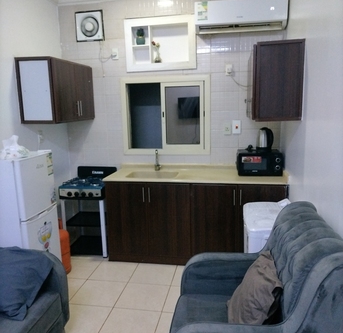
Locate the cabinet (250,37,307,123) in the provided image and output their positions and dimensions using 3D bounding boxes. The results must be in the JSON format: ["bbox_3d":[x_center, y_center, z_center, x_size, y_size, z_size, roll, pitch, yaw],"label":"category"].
[{"bbox_3d":[0.871,-0.709,2.995,0.360,0.575,0.970,0,11,10],"label":"cabinet"}]

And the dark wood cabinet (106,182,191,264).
[{"bbox_3d":[-0.180,0.536,3.726,0.875,0.840,0.550,0,11,10],"label":"dark wood cabinet"}]

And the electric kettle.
[{"bbox_3d":[0.943,-0.277,3.481,0.210,0.245,0.160,8,14,41],"label":"electric kettle"}]

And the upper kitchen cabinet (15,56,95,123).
[{"bbox_3d":[-1.128,-0.749,3.488,0.340,0.575,0.900,0,11,10],"label":"upper kitchen cabinet"}]

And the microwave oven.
[{"bbox_3d":[0.910,-0.048,3.551,0.435,0.238,0.320,0,11,10],"label":"microwave oven"}]

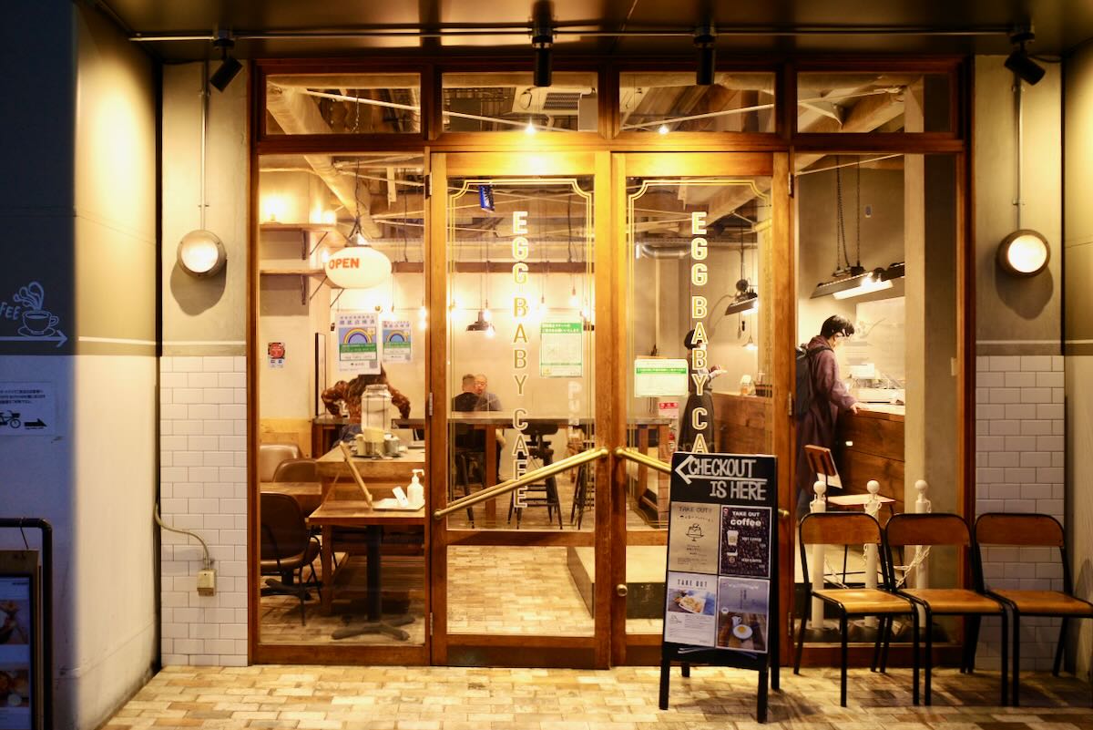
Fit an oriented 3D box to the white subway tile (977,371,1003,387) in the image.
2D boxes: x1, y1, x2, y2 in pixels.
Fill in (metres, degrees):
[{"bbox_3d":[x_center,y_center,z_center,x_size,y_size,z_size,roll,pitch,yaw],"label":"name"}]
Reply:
[{"bbox_3d":[2.171,0.070,4.166,0.138,0.075,0.010,0,1,1],"label":"white subway tile"}]

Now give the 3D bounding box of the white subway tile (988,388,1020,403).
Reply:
[{"bbox_3d":[2.241,0.149,4.164,0.150,0.075,0.010,0,0,1],"label":"white subway tile"}]

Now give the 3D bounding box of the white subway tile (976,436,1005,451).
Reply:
[{"bbox_3d":[2.177,0.383,4.174,0.134,0.076,0.010,0,0,1],"label":"white subway tile"}]

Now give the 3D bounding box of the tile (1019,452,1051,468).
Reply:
[{"bbox_3d":[2.391,0.460,4.164,0.150,0.075,0.010,0,0,1],"label":"tile"}]

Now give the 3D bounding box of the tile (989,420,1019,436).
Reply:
[{"bbox_3d":[2.234,0.306,4.139,0.150,0.075,0.010,0,0,1],"label":"tile"}]

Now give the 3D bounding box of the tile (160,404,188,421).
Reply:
[{"bbox_3d":[-1.845,0.231,4.224,0.131,0.075,0.010,0,0,1],"label":"tile"}]

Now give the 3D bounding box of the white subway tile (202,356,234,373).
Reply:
[{"bbox_3d":[-1.628,-0.004,4.224,0.150,0.075,0.010,0,1,1],"label":"white subway tile"}]

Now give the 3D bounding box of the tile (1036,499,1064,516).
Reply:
[{"bbox_3d":[2.469,0.695,4.172,0.137,0.076,0.010,0,0,1],"label":"tile"}]

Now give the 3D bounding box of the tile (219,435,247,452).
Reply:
[{"bbox_3d":[-1.557,0.387,4.229,0.139,0.075,0.010,0,0,1],"label":"tile"}]

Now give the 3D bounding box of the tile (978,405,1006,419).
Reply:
[{"bbox_3d":[2.162,0.228,4.140,0.143,0.075,0.010,0,0,1],"label":"tile"}]

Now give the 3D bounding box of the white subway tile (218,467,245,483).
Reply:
[{"bbox_3d":[-1.546,0.539,4.199,0.138,0.077,0.009,0,1,1],"label":"white subway tile"}]

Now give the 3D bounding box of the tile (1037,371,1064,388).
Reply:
[{"bbox_3d":[2.464,0.070,4.160,0.138,0.075,0.010,0,0,1],"label":"tile"}]

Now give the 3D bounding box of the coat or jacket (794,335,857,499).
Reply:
[{"bbox_3d":[2.169,0.413,6.650,0.500,1.270,0.500,0,0,-3],"label":"coat or jacket"}]

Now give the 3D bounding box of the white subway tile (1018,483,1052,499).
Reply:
[{"bbox_3d":[2.400,0.617,4.172,0.151,0.074,0.010,0,0,1],"label":"white subway tile"}]

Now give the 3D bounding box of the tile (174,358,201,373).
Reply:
[{"bbox_3d":[-1.781,-0.004,4.226,0.150,0.075,0.010,0,1,1],"label":"tile"}]

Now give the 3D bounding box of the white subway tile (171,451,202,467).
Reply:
[{"bbox_3d":[-1.779,0.464,4.225,0.150,0.075,0.010,0,0,1],"label":"white subway tile"}]

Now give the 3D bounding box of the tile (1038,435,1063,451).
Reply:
[{"bbox_3d":[2.450,0.381,4.140,0.135,0.076,0.009,0,1,1],"label":"tile"}]

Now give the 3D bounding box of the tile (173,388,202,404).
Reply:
[{"bbox_3d":[-1.765,0.153,4.189,0.150,0.075,0.010,0,0,1],"label":"tile"}]

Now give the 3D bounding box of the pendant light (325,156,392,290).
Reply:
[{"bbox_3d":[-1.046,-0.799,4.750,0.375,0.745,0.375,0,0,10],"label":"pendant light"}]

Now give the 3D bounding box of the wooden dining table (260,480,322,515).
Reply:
[{"bbox_3d":[-1.730,1.175,5.690,0.630,0.700,0.600,0,0,1],"label":"wooden dining table"}]

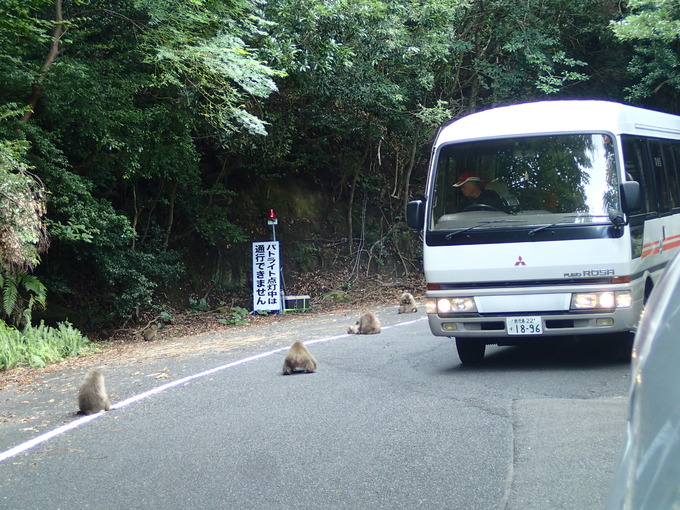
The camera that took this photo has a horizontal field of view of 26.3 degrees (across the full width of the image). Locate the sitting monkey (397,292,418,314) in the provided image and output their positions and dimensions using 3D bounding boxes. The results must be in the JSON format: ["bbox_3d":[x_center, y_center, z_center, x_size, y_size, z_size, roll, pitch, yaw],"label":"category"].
[{"bbox_3d":[1.049,0.757,22.600,0.310,0.320,0.300,-3,2,5],"label":"sitting monkey"}]

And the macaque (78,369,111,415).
[{"bbox_3d":[-2.195,1.221,13.000,0.260,0.390,0.300,-2,2,22],"label":"macaque"}]

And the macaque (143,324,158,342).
[{"bbox_3d":[-2.607,1.080,20.000,0.220,0.240,0.170,-3,2,-3],"label":"macaque"}]

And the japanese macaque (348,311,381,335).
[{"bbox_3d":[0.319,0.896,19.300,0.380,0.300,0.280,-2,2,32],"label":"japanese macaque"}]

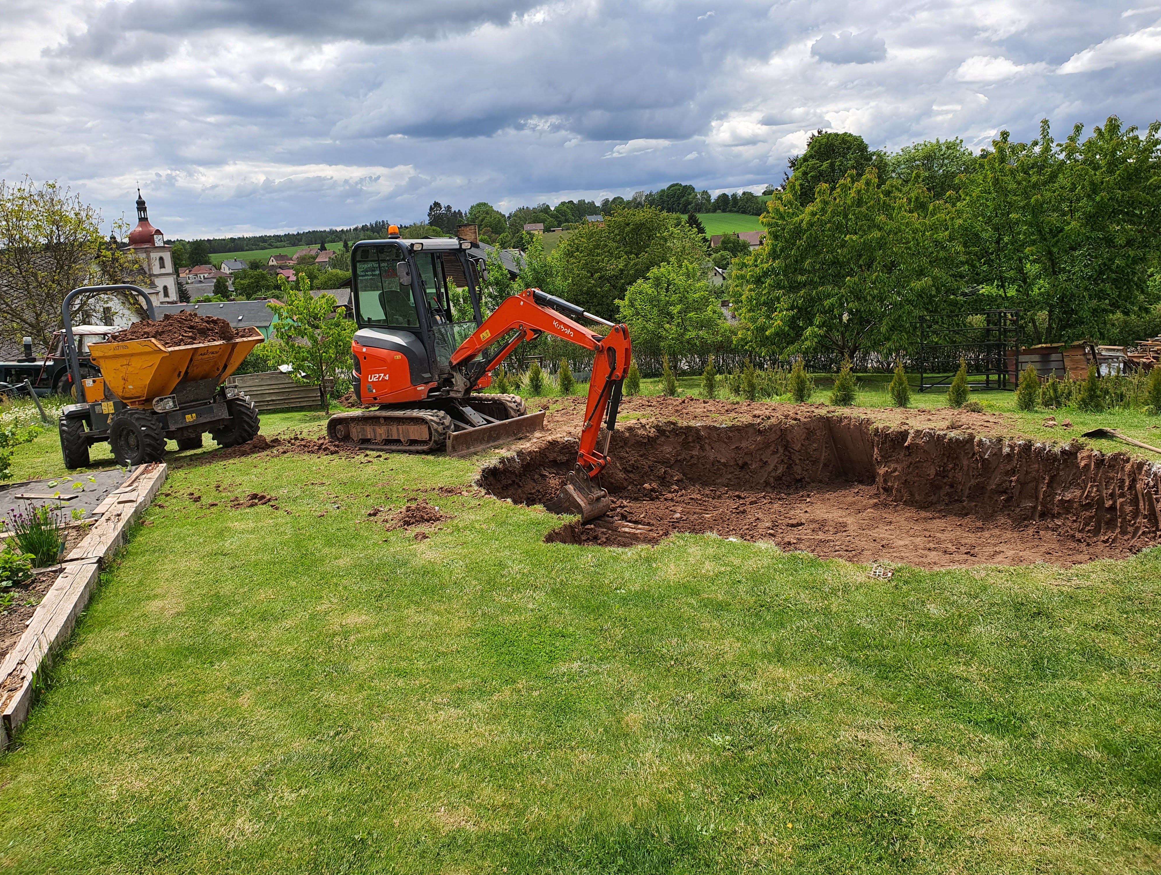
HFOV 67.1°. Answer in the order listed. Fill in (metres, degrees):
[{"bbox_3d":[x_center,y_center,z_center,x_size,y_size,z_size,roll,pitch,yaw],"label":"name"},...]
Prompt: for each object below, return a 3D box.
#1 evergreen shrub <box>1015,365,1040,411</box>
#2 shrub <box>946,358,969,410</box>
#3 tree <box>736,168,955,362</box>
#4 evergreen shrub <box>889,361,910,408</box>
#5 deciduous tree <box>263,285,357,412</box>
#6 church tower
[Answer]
[{"bbox_3d":[4.915,-0.551,9.624,0.269,0.511,0.269,-4,10,0],"label":"evergreen shrub"},{"bbox_3d":[4.375,-0.630,10.160,0.263,0.569,0.263,-4,10,0],"label":"shrub"},{"bbox_3d":[4.532,-2.840,15.000,3.682,3.542,3.511,-4,9,0],"label":"tree"},{"bbox_3d":[3.932,-0.657,10.800,0.247,0.584,0.247,-4,9,0],"label":"evergreen shrub"},{"bbox_3d":[-4.403,-1.487,14.300,1.487,2.186,1.413,-4,9,0],"label":"deciduous tree"},{"bbox_3d":[-74.060,-30.430,150.310,5.800,24.360,5.800,-1,10,20],"label":"church tower"}]

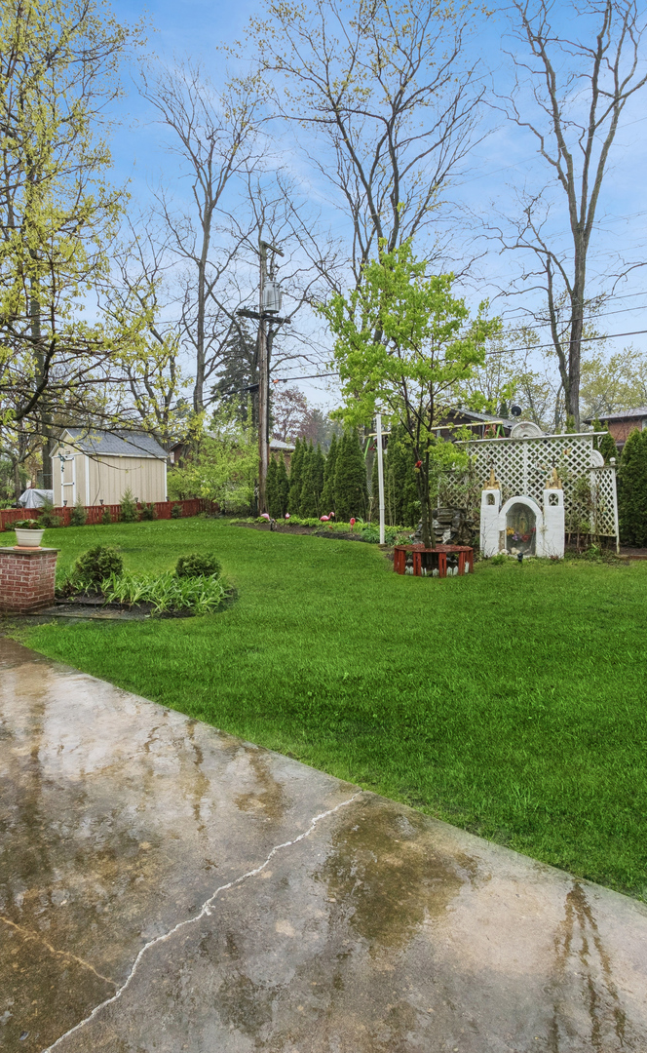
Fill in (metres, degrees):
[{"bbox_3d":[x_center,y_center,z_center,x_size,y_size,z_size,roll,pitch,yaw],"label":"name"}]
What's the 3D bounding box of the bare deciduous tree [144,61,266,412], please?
[{"bbox_3d":[-5.550,-11.124,26.000,5.600,20.300,5.400,0,0,0],"label":"bare deciduous tree"}]

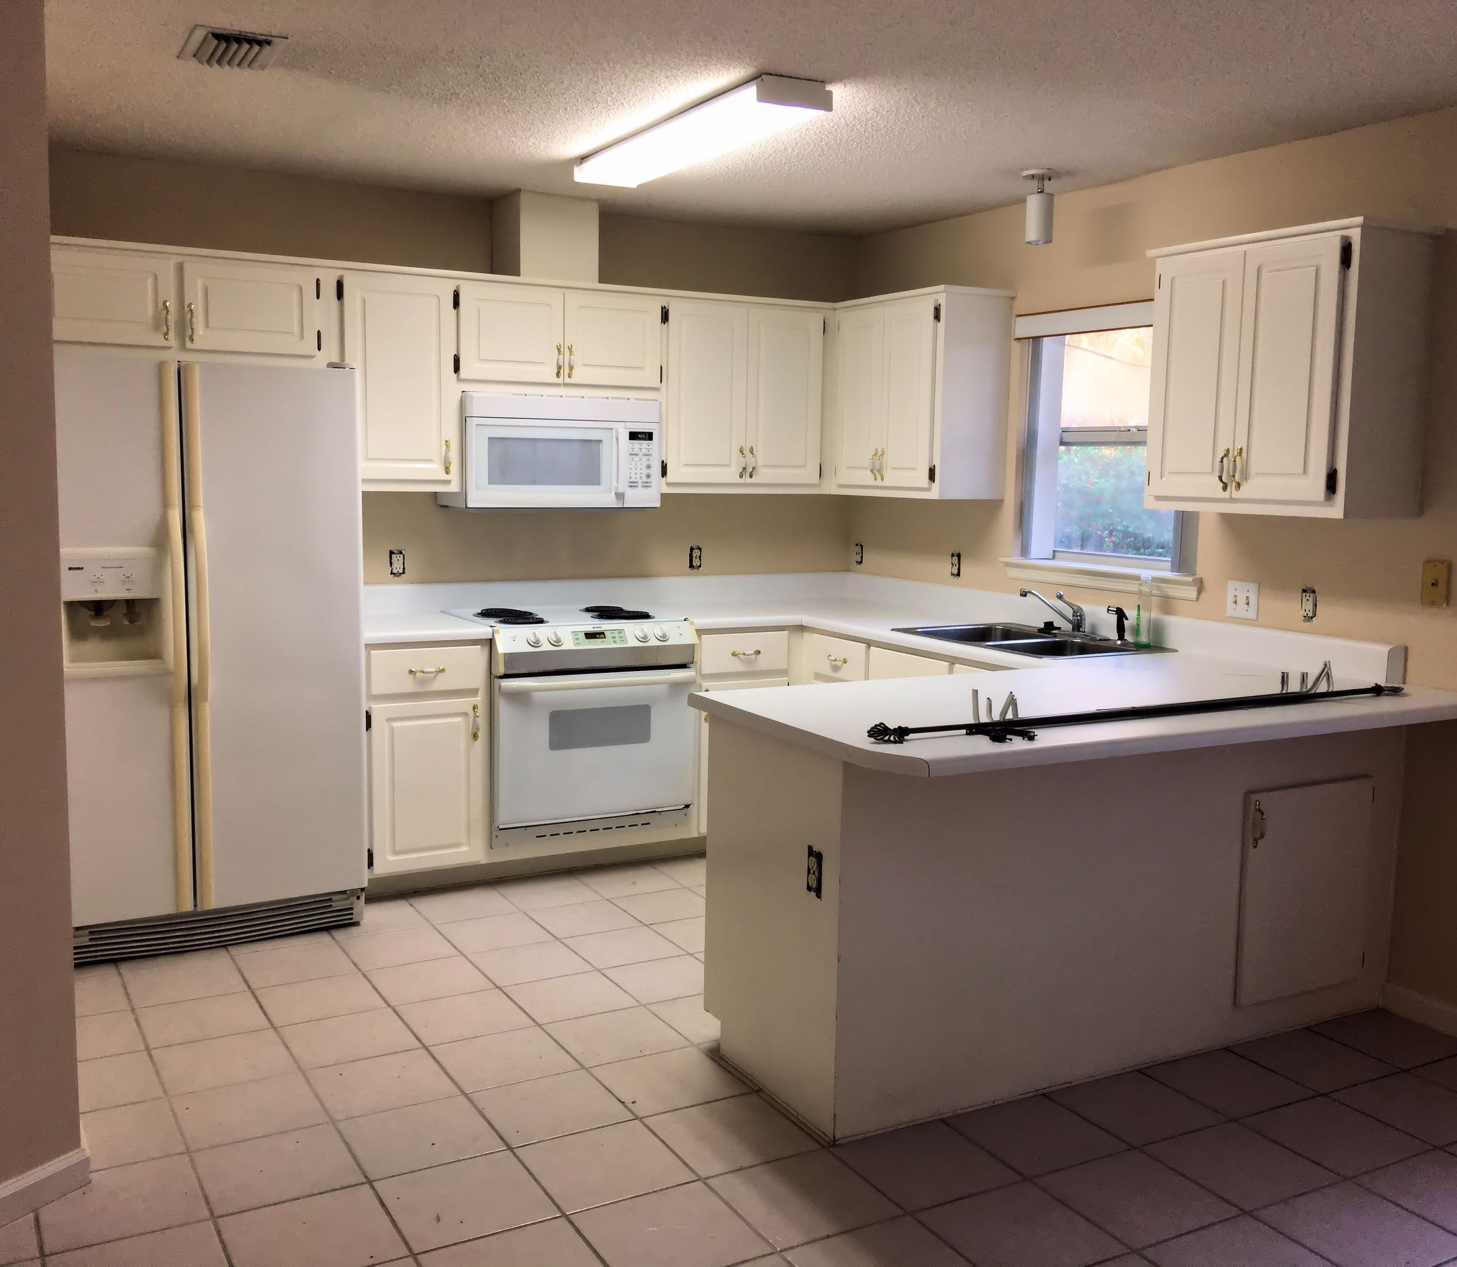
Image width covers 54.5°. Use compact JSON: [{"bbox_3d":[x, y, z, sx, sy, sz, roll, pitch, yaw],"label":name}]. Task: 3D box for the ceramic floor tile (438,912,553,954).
[{"bbox_3d":[-0.738,0.946,4.461,0.298,0.012,0.298,-3,8,-29],"label":"ceramic floor tile"}]

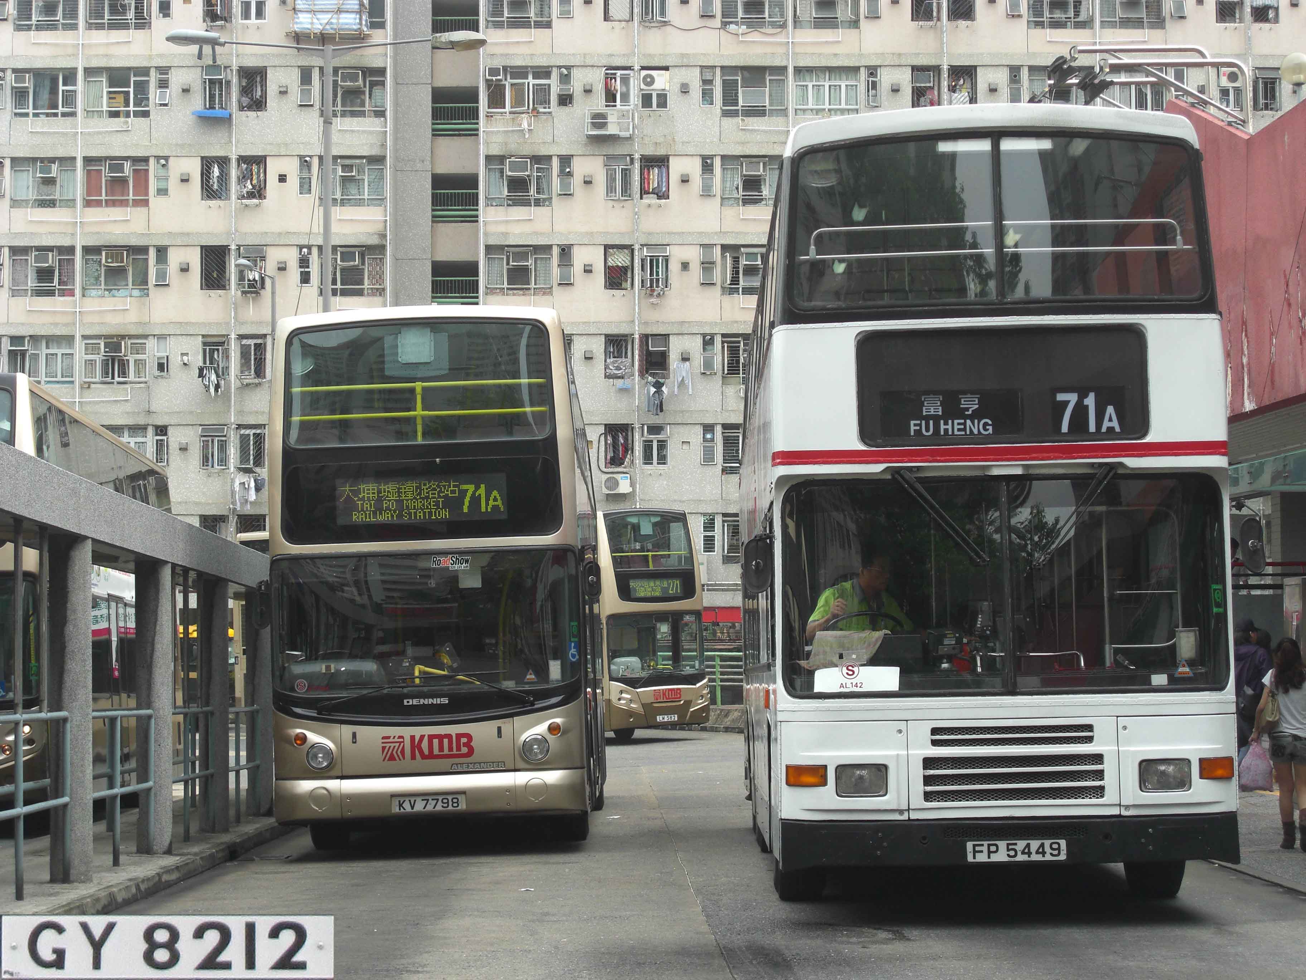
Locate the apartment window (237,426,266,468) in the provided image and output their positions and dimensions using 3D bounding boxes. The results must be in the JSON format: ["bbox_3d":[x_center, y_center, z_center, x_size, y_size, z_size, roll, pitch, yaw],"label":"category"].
[{"bbox_3d":[-11.969,-1.295,90.095,0.891,1.286,0.150,0,-4,0],"label":"apartment window"}]

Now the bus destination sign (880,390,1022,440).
[{"bbox_3d":[1.631,-0.410,16.520,0.773,0.265,0.060,-1,-4,2],"label":"bus destination sign"}]

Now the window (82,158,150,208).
[{"bbox_3d":[-16.100,-9.222,90.632,1.974,1.521,0.150,0,-4,0],"label":"window"}]

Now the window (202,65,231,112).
[{"bbox_3d":[-13.176,-12.098,91.068,0.892,1.401,0.200,0,-4,0],"label":"window"}]

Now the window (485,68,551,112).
[{"bbox_3d":[-4.024,-12.041,90.867,1.997,1.395,0.180,0,-3,0],"label":"window"}]

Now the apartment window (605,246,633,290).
[{"bbox_3d":[-1.026,-6.711,91.275,0.879,1.370,0.200,0,-4,0],"label":"apartment window"}]

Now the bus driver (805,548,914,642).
[{"bbox_3d":[1.175,0.960,17.200,0.620,1.250,0.800,1,-4,-12],"label":"bus driver"}]

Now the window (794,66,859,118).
[{"bbox_3d":[5.251,-11.997,91.112,1.941,1.495,0.150,0,-4,0],"label":"window"}]

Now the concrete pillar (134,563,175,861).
[{"bbox_3d":[-3.668,1.602,22.200,0.260,2.150,0.260,0,-4,-1],"label":"concrete pillar"}]

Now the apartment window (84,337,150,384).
[{"bbox_3d":[-16.220,-3.934,91.091,2.017,1.476,0.200,0,-4,0],"label":"apartment window"}]

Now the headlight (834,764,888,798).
[{"bbox_3d":[1.123,1.566,16.250,0.285,0.176,0.120,-1,-4,1],"label":"headlight"}]

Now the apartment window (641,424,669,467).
[{"bbox_3d":[0.061,-1.318,90.094,0.826,1.271,0.150,0,-4,0],"label":"apartment window"}]

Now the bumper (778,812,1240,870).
[{"bbox_3d":[1.955,1.922,16.530,2.500,0.280,0.250,-1,-4,2],"label":"bumper"}]

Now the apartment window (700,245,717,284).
[{"bbox_3d":[1.664,-6.749,90.747,0.506,1.205,0.150,0,-4,0],"label":"apartment window"}]

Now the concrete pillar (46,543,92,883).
[{"bbox_3d":[-3.671,1.382,19.017,0.235,2.161,0.235,0,-4,-1],"label":"concrete pillar"}]

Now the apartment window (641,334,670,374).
[{"bbox_3d":[0.069,-4.026,91.092,0.878,1.352,0.200,0,-4,0],"label":"apartment window"}]

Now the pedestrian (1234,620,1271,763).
[{"bbox_3d":[4.760,1.935,24.300,0.520,1.780,0.400,-2,-4,25],"label":"pedestrian"}]

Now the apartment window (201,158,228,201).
[{"bbox_3d":[-13.160,-9.330,90.638,0.867,1.301,0.150,0,-4,0],"label":"apartment window"}]

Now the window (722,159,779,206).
[{"bbox_3d":[3.064,-9.245,90.629,1.999,1.506,0.150,0,-4,0],"label":"window"}]

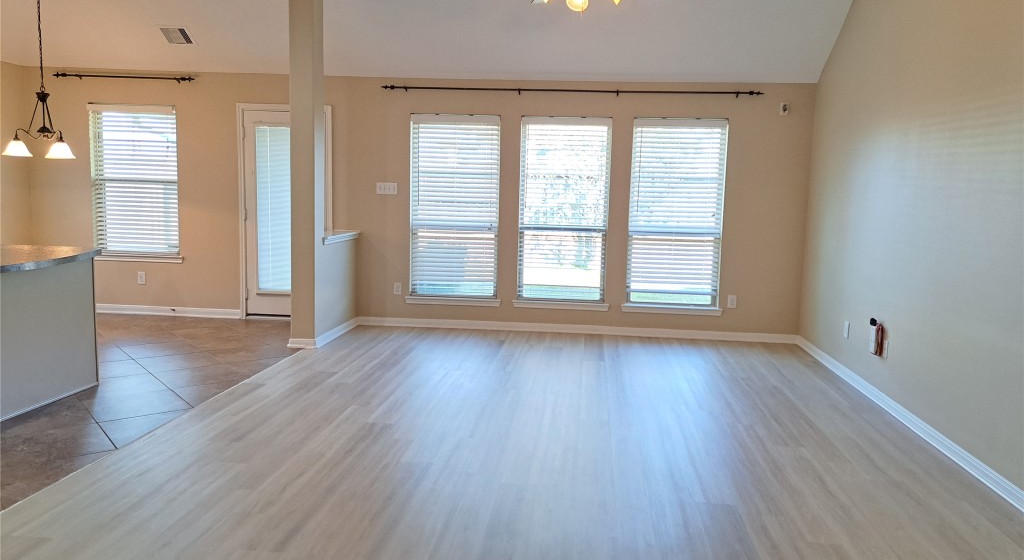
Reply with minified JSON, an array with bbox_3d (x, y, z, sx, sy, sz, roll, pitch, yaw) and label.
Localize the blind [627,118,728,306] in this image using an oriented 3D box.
[{"bbox_3d":[1.552,-0.617,6.697,0.867,1.764,0.100,2,7,6],"label":"blind"}]

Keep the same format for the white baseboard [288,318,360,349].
[{"bbox_3d":[-1.705,0.464,6.587,0.270,0.080,1.150,2,7,6],"label":"white baseboard"}]

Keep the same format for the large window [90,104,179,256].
[{"bbox_3d":[-3.845,-1.009,7.237,0.925,1.527,0.100,2,7,6],"label":"large window"}]

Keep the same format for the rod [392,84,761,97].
[{"bbox_3d":[0.515,-1.754,6.573,3.518,0.070,0.100,2,7,6],"label":"rod"}]

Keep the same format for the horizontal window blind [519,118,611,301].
[{"bbox_3d":[0.495,-0.665,6.809,0.853,1.755,0.060,2,7,6],"label":"horizontal window blind"}]

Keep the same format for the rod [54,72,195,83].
[{"bbox_3d":[-3.844,-2.002,7.028,1.501,0.066,0.100,2,7,6],"label":"rod"}]

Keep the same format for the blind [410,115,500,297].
[{"bbox_3d":[-0.561,-0.696,6.923,0.868,1.792,0.100,2,7,6],"label":"blind"}]

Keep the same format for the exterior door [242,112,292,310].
[{"bbox_3d":[-2.272,-0.632,7.122,0.835,2.060,0.060,2,7,6],"label":"exterior door"}]

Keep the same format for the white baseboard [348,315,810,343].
[{"bbox_3d":[0.585,0.483,6.907,4.260,0.080,0.020,2,7,6],"label":"white baseboard"}]

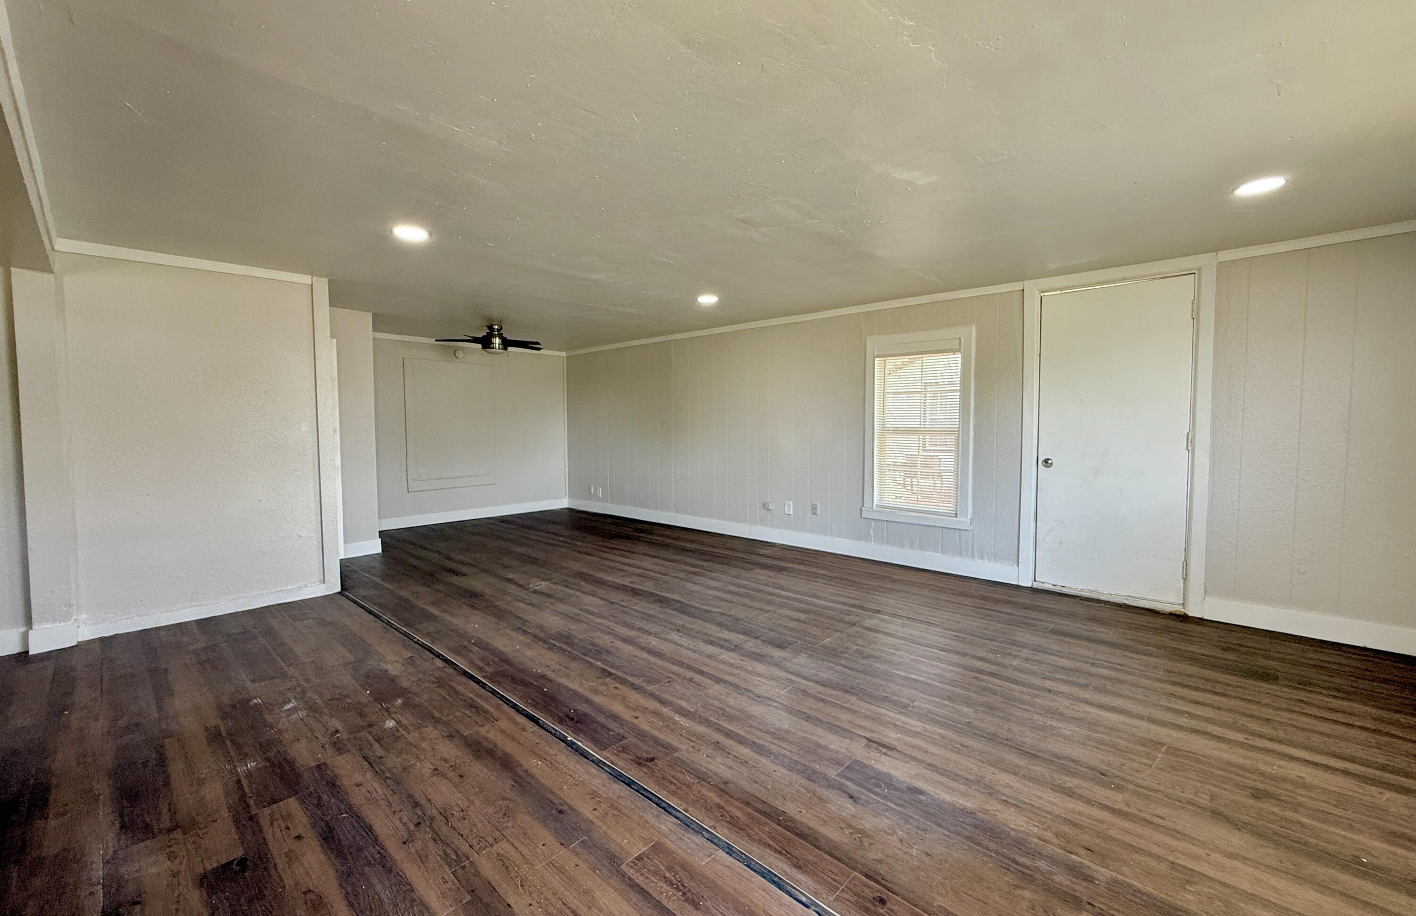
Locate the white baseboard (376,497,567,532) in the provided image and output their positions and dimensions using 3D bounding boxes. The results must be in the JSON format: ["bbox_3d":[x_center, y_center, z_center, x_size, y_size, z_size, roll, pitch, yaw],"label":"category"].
[{"bbox_3d":[-2.906,0.718,7.377,0.020,0.133,2.622,3,4,44],"label":"white baseboard"}]

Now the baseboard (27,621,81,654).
[{"bbox_3d":[-3.437,0.948,3.009,0.022,0.124,0.163,3,4,44],"label":"baseboard"}]

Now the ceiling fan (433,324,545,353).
[{"bbox_3d":[-2.219,-1.224,5.904,1.200,0.300,1.200,3,4,44],"label":"ceiling fan"}]

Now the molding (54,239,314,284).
[{"bbox_3d":[-3.057,-1.169,3.445,0.022,0.061,1.143,3,4,44],"label":"molding"}]

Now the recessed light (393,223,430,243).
[{"bbox_3d":[-1.573,-1.184,3.027,0.175,0.022,0.175,3,4,44],"label":"recessed light"}]

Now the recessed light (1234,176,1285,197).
[{"bbox_3d":[2.374,-1.164,2.466,0.175,0.022,0.175,3,4,44],"label":"recessed light"}]

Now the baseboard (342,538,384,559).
[{"bbox_3d":[-3.148,0.831,5.211,0.020,0.129,0.325,3,4,44],"label":"baseboard"}]

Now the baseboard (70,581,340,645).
[{"bbox_3d":[-3.026,0.940,3.580,0.022,0.079,1.230,3,4,44],"label":"baseboard"}]

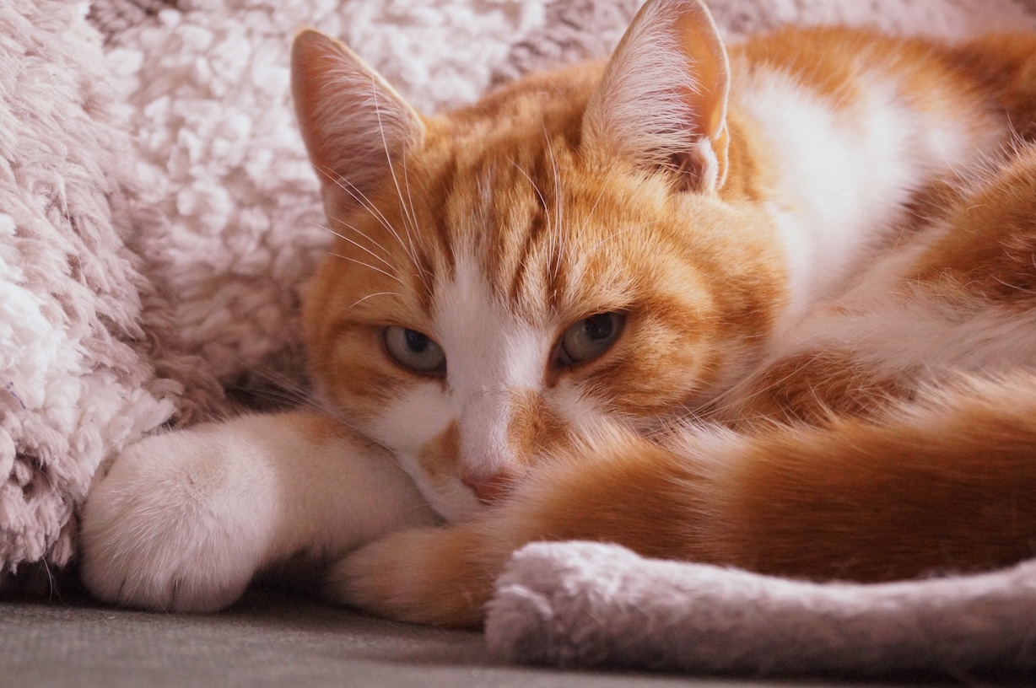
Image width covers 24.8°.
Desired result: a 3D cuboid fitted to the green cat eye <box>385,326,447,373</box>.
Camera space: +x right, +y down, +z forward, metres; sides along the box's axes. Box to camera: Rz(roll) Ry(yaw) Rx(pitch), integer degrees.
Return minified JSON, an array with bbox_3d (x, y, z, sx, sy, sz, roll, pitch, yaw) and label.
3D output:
[{"bbox_3d":[-0.023,0.001,0.530,0.014,0.010,0.008,-1,7,12],"label":"green cat eye"}]

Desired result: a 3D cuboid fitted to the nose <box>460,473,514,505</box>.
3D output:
[{"bbox_3d":[-0.006,0.031,0.502,0.011,0.007,0.007,-1,13,12],"label":"nose"}]

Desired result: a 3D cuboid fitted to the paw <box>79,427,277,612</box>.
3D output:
[{"bbox_3d":[-0.074,0.038,0.515,0.037,0.038,0.042,3,8,19],"label":"paw"}]

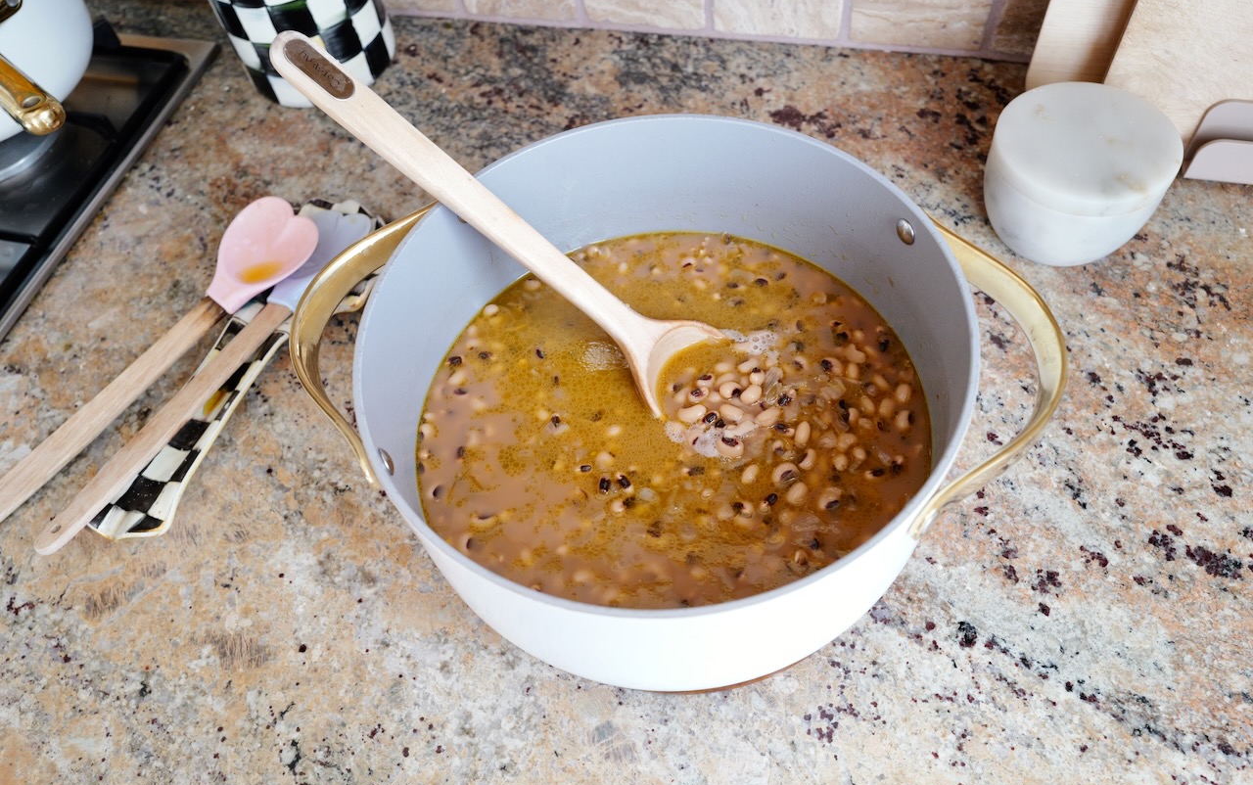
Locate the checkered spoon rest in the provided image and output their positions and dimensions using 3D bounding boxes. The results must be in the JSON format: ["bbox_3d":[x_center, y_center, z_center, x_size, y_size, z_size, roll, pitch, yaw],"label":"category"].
[{"bbox_3d":[-0.234,-0.023,0.598,0.110,0.025,0.260,12,58,14],"label":"checkered spoon rest"}]

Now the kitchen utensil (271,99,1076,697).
[{"bbox_3d":[0.019,0.003,0.483,0.345,0.123,0.275,3,56,9],"label":"kitchen utensil"}]

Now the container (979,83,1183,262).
[{"bbox_3d":[0.265,-0.124,0.580,0.098,0.073,0.098,3,56,9],"label":"container"}]

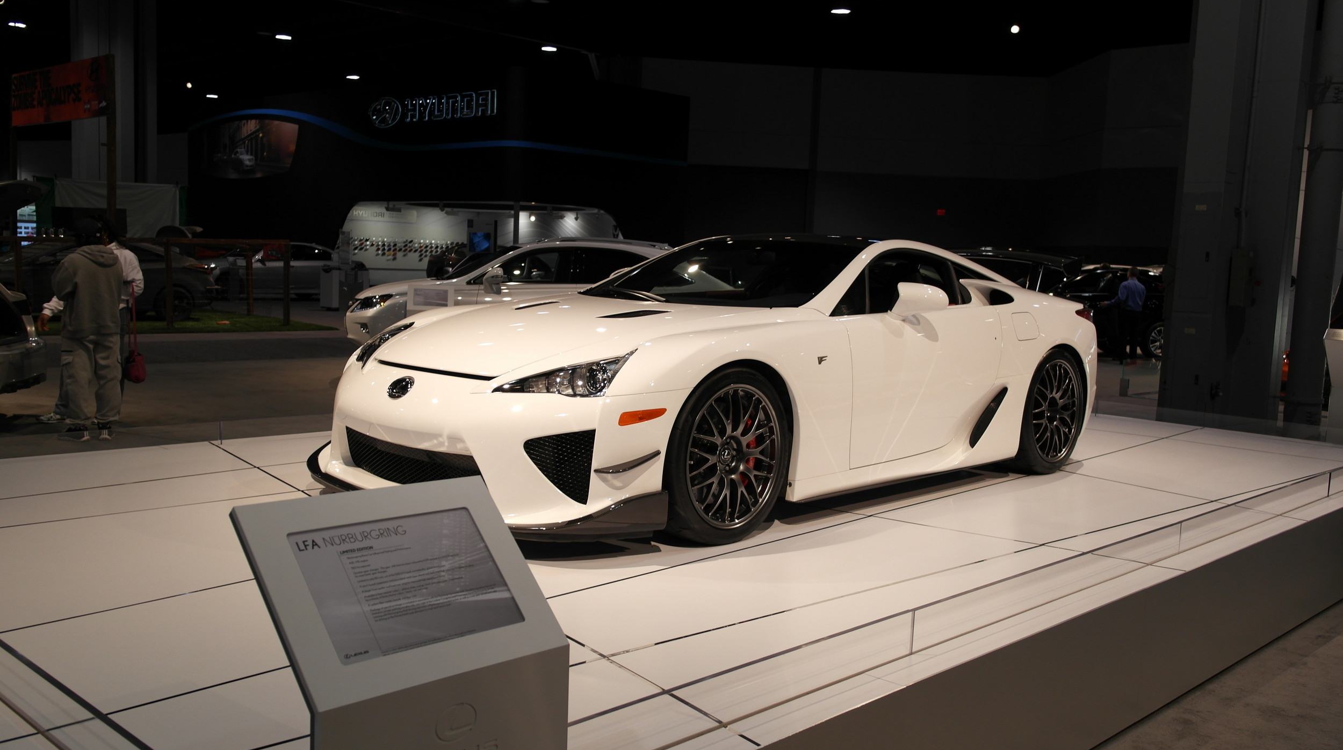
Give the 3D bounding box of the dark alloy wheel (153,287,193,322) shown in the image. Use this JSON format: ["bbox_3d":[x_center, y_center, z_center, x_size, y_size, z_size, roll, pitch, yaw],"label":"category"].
[{"bbox_3d":[-9.467,-1.343,21.265,0.660,0.660,0.220,-2,7,-35],"label":"dark alloy wheel"}]

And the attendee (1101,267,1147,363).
[{"bbox_3d":[8.853,-1.203,21.847,0.700,1.800,0.420,2,6,-5],"label":"attendee"}]

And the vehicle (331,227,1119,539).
[{"bbox_3d":[0.507,-0.104,5.710,1.920,1.220,4.520,8,8,44],"label":"vehicle"}]

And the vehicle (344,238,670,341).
[{"bbox_3d":[-1.677,-0.914,14.372,4.770,1.700,1.900,1,6,-12],"label":"vehicle"}]

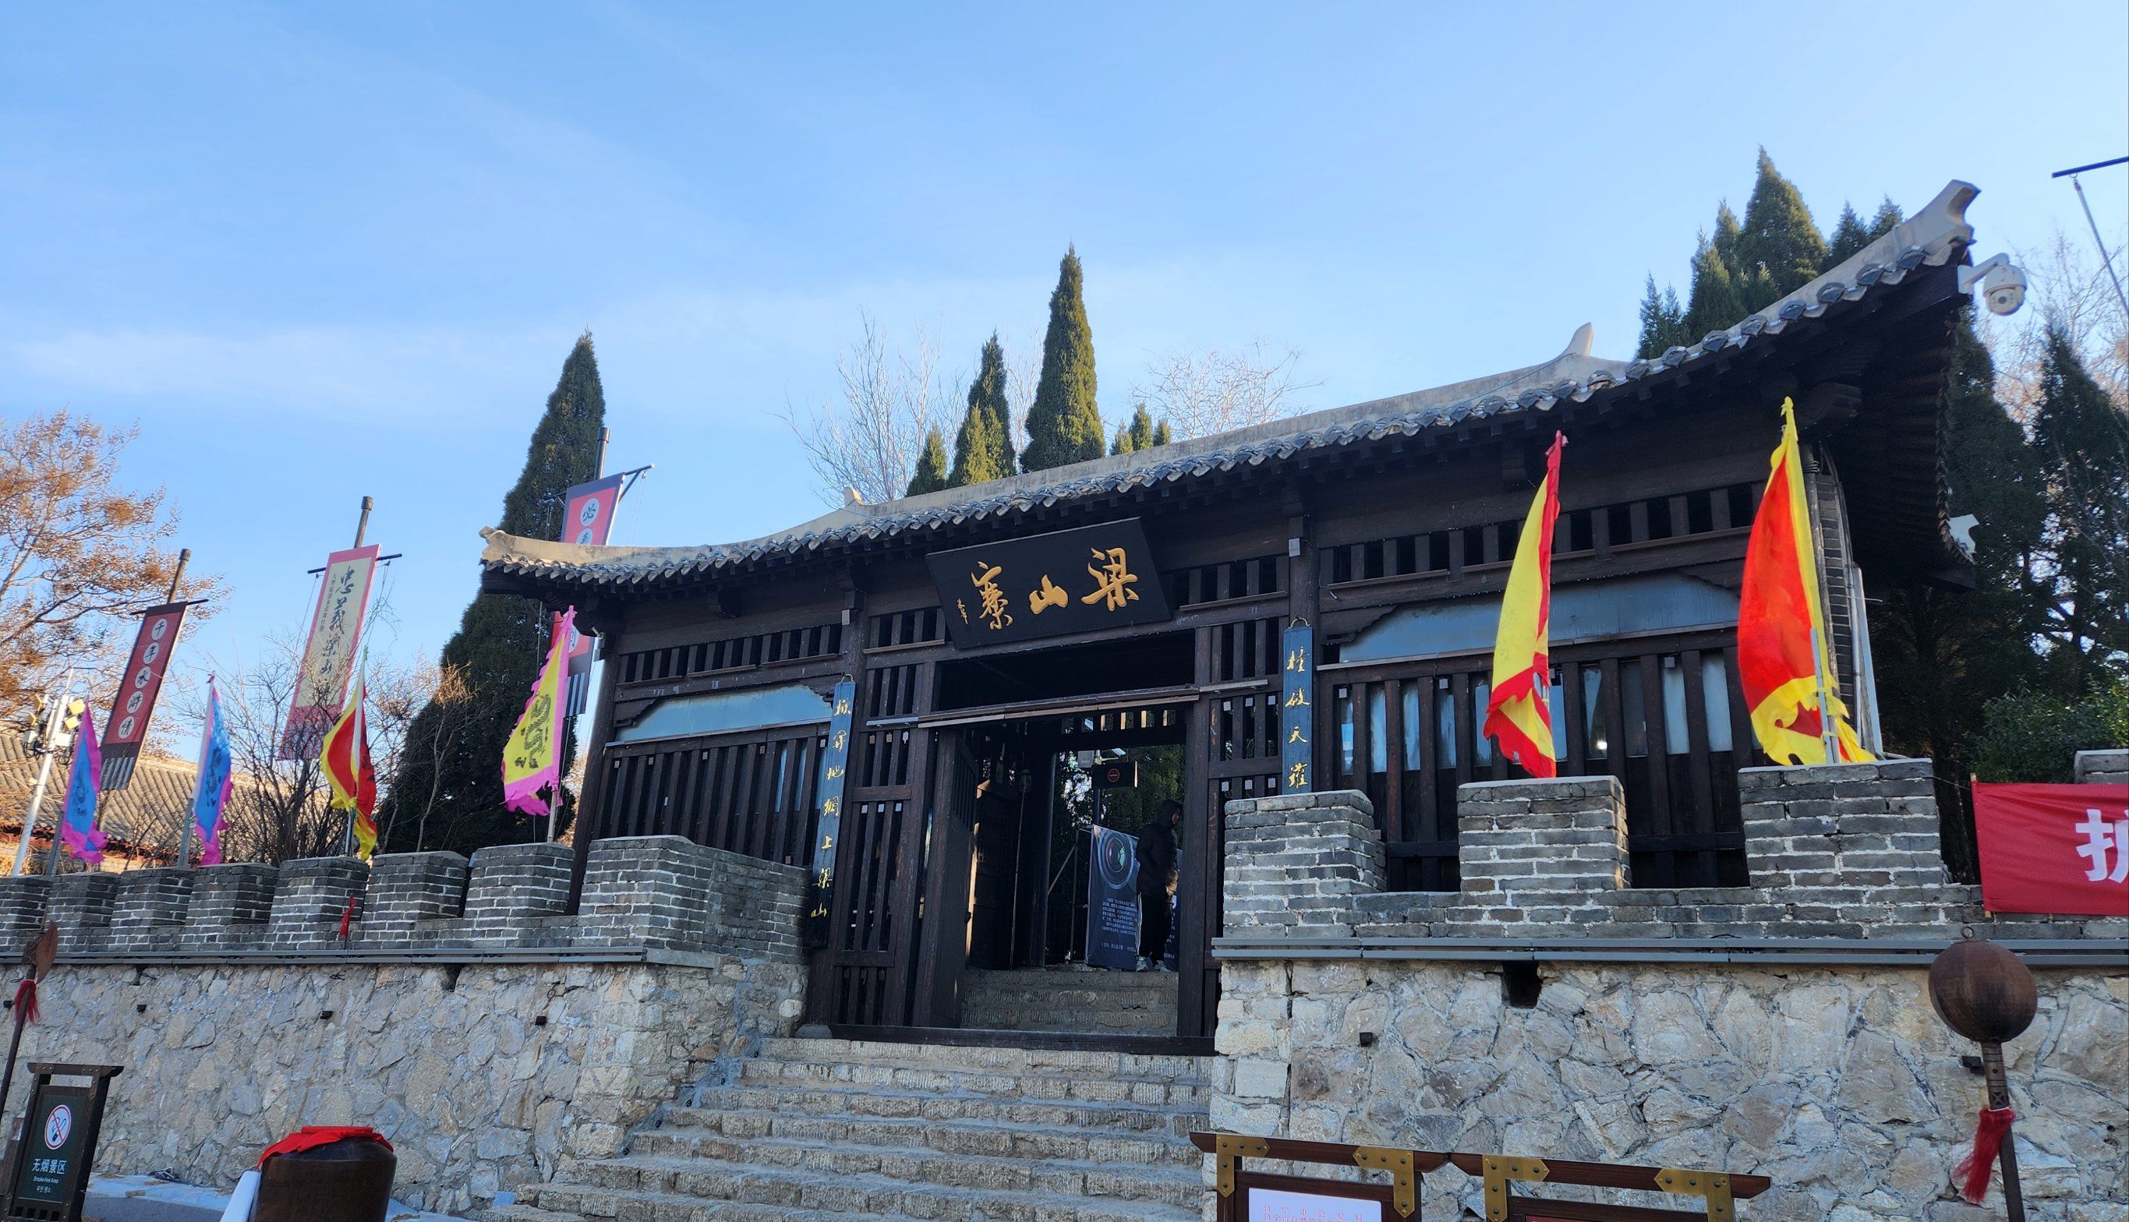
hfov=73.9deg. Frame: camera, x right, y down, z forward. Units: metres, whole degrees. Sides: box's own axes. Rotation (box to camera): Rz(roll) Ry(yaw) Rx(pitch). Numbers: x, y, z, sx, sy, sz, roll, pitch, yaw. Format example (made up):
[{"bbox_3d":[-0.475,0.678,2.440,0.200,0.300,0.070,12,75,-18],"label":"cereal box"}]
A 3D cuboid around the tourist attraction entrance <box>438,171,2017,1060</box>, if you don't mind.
[{"bbox_3d":[0.920,0.957,13.107,13.206,6.160,5.544,-8,-22,30],"label":"tourist attraction entrance"}]

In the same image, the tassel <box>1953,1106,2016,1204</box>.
[{"bbox_3d":[3.505,2.067,5.386,0.190,0.340,0.120,-8,-22,30],"label":"tassel"}]

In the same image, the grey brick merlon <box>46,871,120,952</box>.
[{"bbox_3d":[-11.096,3.394,15.989,0.808,0.808,0.408,-8,-22,30],"label":"grey brick merlon"}]

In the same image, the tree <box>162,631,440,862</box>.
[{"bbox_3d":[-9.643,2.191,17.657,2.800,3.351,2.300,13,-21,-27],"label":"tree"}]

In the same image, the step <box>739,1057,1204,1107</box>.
[{"bbox_3d":[-0.783,3.458,10.319,3.958,0.180,0.310,-8,-22,30],"label":"step"}]

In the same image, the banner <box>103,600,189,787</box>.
[{"bbox_3d":[-16.069,1.484,24.649,1.284,3.312,0.080,-8,-22,30],"label":"banner"}]

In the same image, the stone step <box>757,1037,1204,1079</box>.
[{"bbox_3d":[-0.534,3.438,10.782,4.505,0.185,0.339,-8,-22,30],"label":"stone step"}]

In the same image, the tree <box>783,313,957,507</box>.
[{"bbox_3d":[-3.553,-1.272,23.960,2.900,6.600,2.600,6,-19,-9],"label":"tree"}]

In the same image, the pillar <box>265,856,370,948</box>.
[{"bbox_3d":[-7.026,2.791,13.323,0.756,0.806,0.400,-8,-22,30],"label":"pillar"}]

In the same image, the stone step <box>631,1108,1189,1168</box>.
[{"bbox_3d":[-0.902,3.508,9.429,4.500,0.170,0.330,-8,-22,29],"label":"stone step"}]

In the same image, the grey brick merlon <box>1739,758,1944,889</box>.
[{"bbox_3d":[3.862,1.084,7.033,0.829,0.562,0.400,-8,-22,30],"label":"grey brick merlon"}]

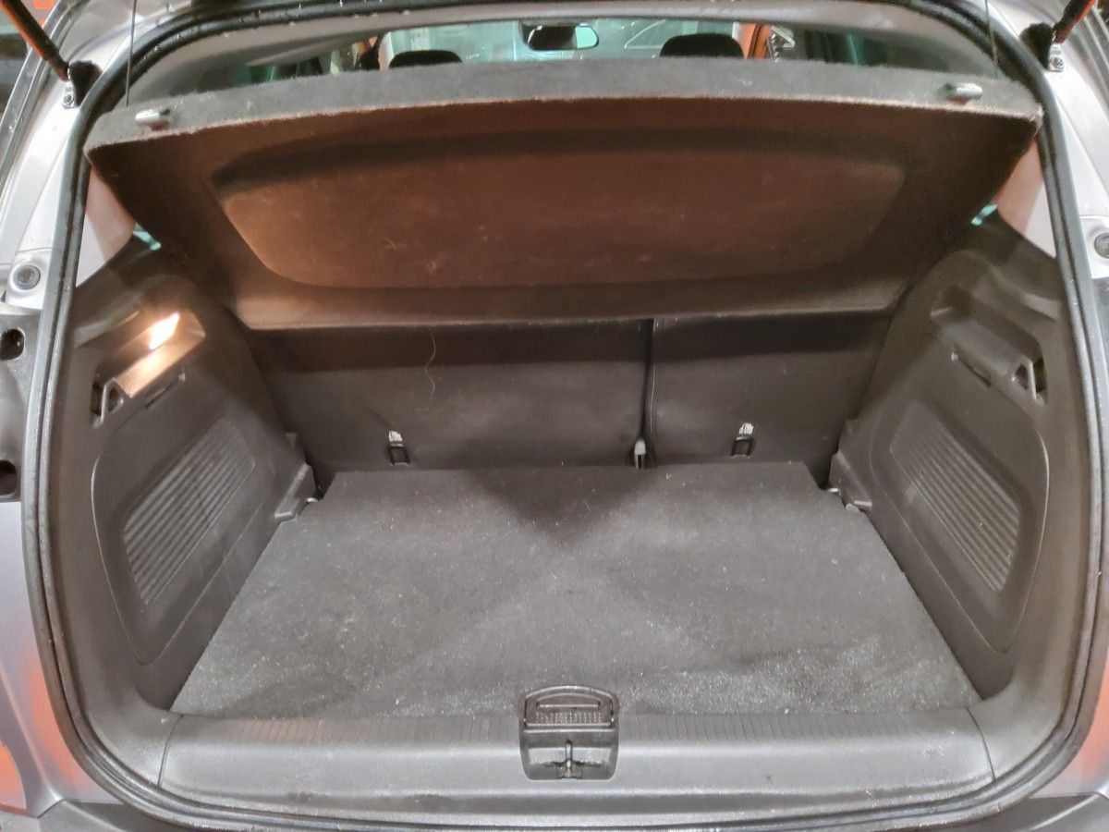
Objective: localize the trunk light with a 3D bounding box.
[{"bbox_3d":[-0.539,-0.115,1.140,0.020,0.034,0.068,10,24,-3],"label":"trunk light"}]

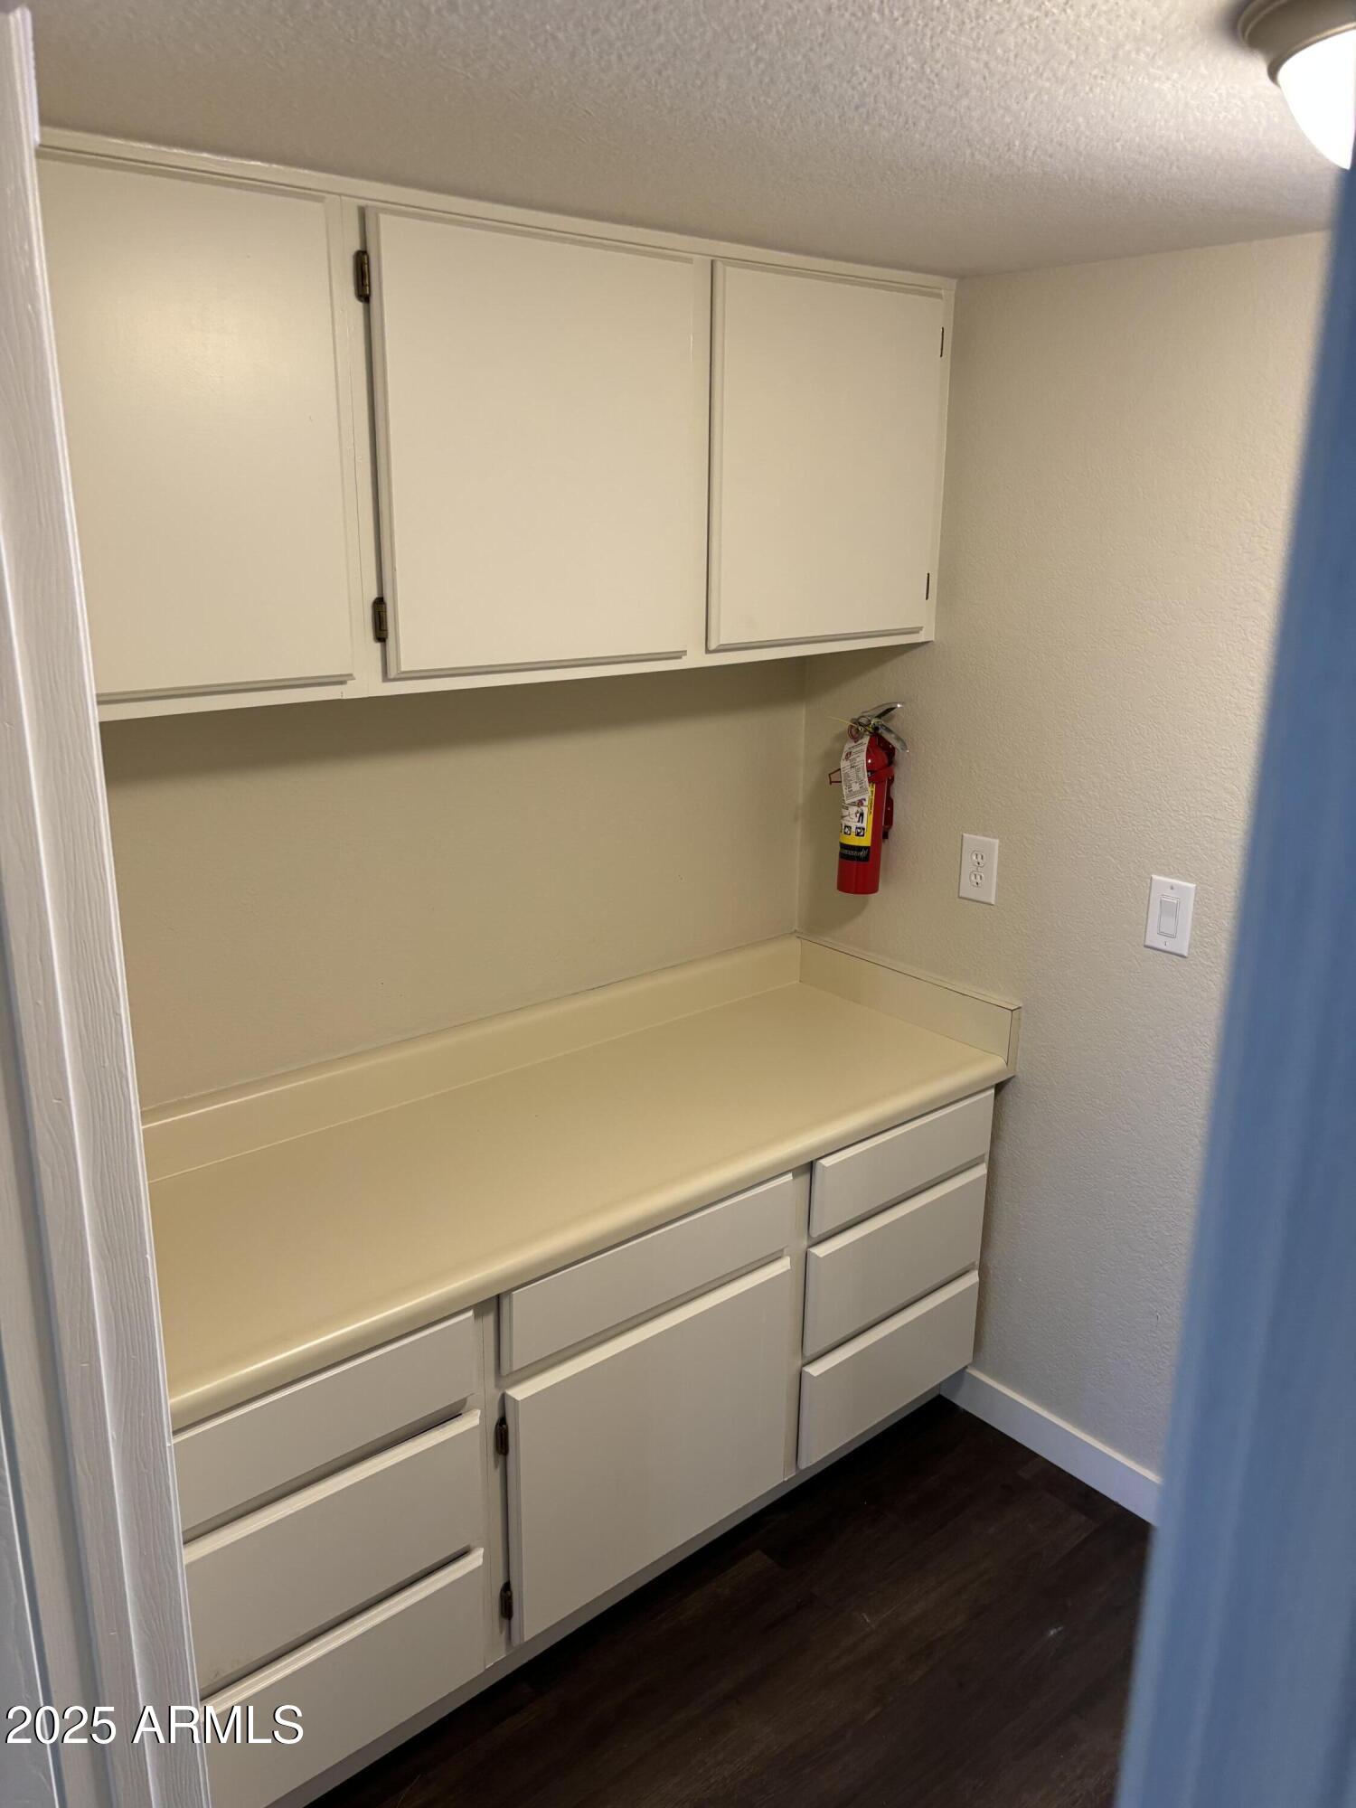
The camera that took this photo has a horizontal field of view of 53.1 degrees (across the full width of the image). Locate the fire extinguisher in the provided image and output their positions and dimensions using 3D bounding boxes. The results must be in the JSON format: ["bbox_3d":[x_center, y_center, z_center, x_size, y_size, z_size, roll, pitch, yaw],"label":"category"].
[{"bbox_3d":[0.370,-0.208,2.629,0.095,0.370,0.165,-13,21,-38],"label":"fire extinguisher"}]

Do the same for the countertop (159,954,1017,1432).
[{"bbox_3d":[-0.206,0.348,2.218,1.700,0.125,0.587,-13,21,-38],"label":"countertop"}]

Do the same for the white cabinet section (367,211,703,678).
[{"bbox_3d":[-0.278,-0.651,1.997,0.543,0.582,0.310,-13,21,-38],"label":"white cabinet section"}]

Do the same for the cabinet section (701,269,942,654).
[{"bbox_3d":[0.151,-0.753,2.345,0.540,0.582,0.310,-13,21,-38],"label":"cabinet section"}]

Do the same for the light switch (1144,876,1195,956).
[{"bbox_3d":[0.809,0.021,2.233,0.010,0.124,0.079,-13,21,-38],"label":"light switch"}]

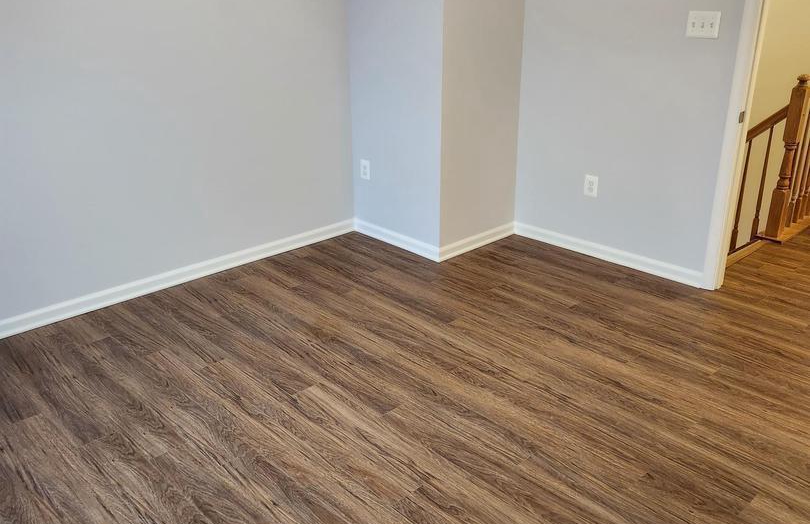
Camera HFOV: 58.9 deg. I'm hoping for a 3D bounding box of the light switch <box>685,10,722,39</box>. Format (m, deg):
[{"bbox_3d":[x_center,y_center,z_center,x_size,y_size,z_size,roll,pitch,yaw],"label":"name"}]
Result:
[{"bbox_3d":[1.457,-1.160,3.508,0.014,0.118,0.161,-20,29,-40],"label":"light switch"}]

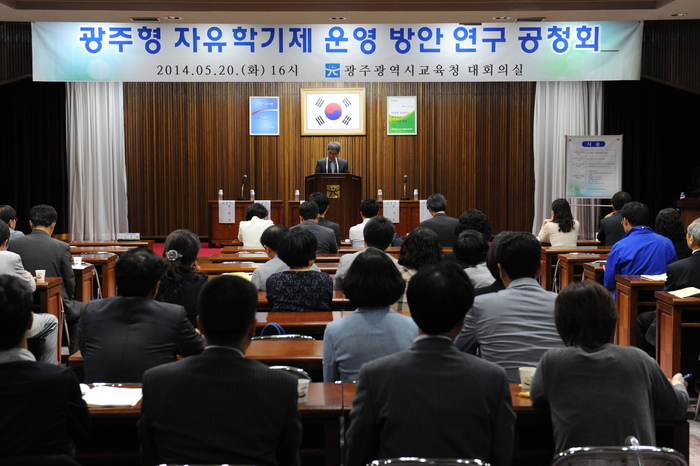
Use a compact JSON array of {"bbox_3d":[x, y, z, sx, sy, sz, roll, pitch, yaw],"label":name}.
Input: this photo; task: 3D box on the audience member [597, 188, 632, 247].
[{"bbox_3d":[2.906,0.199,12.332,0.490,1.332,0.740,0,3,0],"label":"audience member"}]

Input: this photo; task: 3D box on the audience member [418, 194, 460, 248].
[{"bbox_3d":[0.937,0.221,11.940,0.500,1.276,0.800,0,3,-1],"label":"audience member"}]

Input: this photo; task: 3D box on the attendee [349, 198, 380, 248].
[{"bbox_3d":[0.196,0.248,11.933,0.490,1.223,0.800,0,3,-1],"label":"attendee"}]

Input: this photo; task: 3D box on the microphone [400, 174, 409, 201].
[{"bbox_3d":[0.878,-0.727,18.000,0.140,0.400,0.150,0,3,0],"label":"microphone"}]

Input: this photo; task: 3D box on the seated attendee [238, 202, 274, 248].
[{"bbox_3d":[-0.988,0.269,11.922,0.460,1.181,0.780,0,3,-1],"label":"seated attendee"}]

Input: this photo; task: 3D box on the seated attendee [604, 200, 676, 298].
[{"bbox_3d":[2.284,0.396,8.880,0.560,1.270,0.800,0,3,-1],"label":"seated attendee"}]

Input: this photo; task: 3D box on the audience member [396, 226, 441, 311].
[{"bbox_3d":[0.422,0.563,6.974,0.460,1.227,0.720,0,3,0],"label":"audience member"}]

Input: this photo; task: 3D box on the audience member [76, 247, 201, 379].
[{"bbox_3d":[-0.864,0.676,4.867,0.540,1.246,0.740,0,3,0],"label":"audience member"}]

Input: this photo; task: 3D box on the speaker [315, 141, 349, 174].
[{"bbox_3d":[-0.267,-0.546,16.794,0.500,1.660,0.400,0,3,-1],"label":"speaker"}]

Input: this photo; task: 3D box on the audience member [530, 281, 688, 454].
[{"bbox_3d":[0.800,0.744,3.529,0.540,1.178,0.800,0,3,-1],"label":"audience member"}]

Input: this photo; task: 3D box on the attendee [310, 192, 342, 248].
[{"bbox_3d":[-0.312,0.216,11.926,0.500,1.287,0.800,0,3,-1],"label":"attendee"}]

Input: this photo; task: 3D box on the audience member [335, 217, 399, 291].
[{"bbox_3d":[0.115,0.493,8.072,0.480,1.239,0.740,0,3,0],"label":"audience member"}]

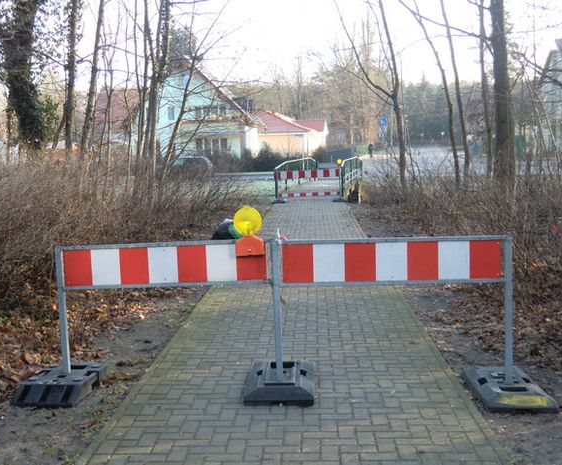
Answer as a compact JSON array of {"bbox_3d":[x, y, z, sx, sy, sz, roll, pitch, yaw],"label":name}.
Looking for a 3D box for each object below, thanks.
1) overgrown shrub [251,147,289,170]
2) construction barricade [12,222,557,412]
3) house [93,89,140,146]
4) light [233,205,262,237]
[{"bbox_3d":[-0.899,-5.784,56.000,3.200,2.000,2.200,-1,6,0],"label":"overgrown shrub"},{"bbox_3d":[-0.005,0.545,4.700,3.380,1.030,0.720,-1,6,6],"label":"construction barricade"},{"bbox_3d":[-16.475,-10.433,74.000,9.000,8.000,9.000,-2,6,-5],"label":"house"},{"bbox_3d":[-0.219,-0.079,4.690,0.185,0.210,0.100,-1,6,3],"label":"light"}]

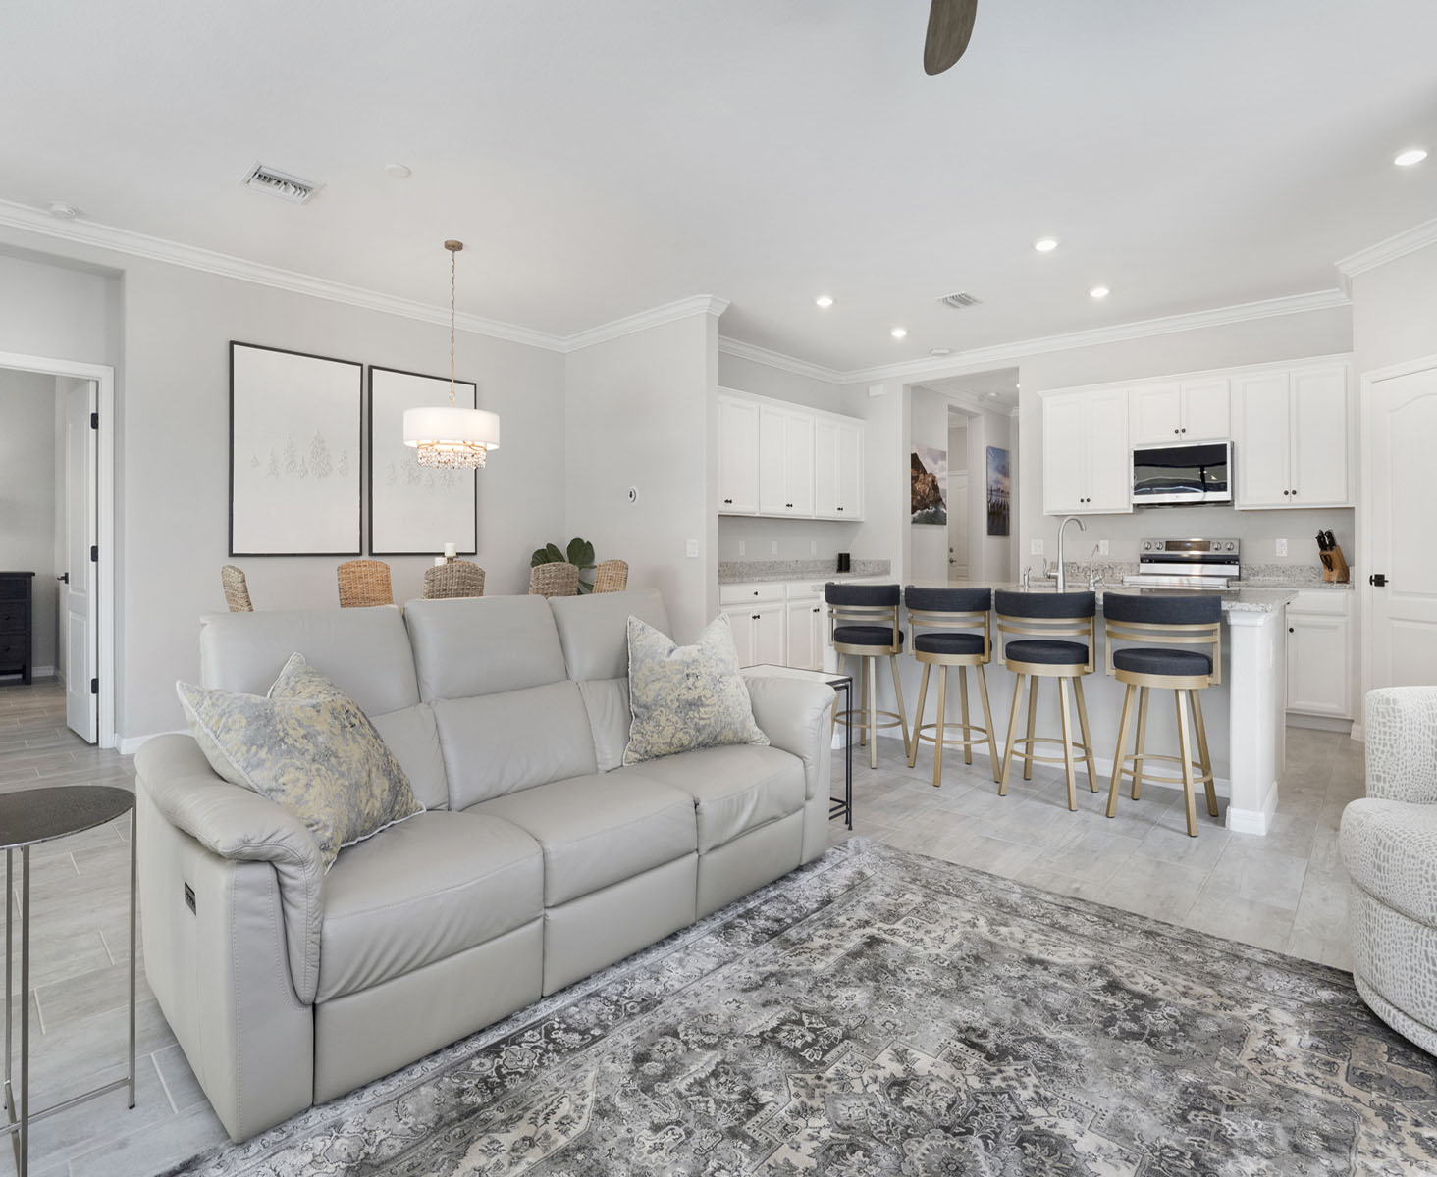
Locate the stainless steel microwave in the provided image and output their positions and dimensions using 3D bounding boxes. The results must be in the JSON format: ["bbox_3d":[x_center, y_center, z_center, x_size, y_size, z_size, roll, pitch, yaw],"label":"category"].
[{"bbox_3d":[3.679,-0.888,5.799,0.385,0.449,0.633,-3,4,-44],"label":"stainless steel microwave"}]

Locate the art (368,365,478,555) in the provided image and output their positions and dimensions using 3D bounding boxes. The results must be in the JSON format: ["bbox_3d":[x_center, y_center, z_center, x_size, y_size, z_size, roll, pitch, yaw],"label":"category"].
[{"bbox_3d":[-2.330,-0.982,5.872,0.039,1.460,0.895,2,3,36],"label":"art"}]

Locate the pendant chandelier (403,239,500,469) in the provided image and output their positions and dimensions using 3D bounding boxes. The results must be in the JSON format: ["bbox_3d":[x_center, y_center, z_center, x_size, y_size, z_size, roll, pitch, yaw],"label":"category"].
[{"bbox_3d":[-1.675,-1.475,4.625,0.577,1.431,0.577,0,3,0],"label":"pendant chandelier"}]

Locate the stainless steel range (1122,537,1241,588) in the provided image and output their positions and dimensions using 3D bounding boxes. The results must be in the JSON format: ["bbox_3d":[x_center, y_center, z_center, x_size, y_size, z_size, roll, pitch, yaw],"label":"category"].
[{"bbox_3d":[3.517,0.285,5.588,0.710,1.200,0.700,2,3,42],"label":"stainless steel range"}]

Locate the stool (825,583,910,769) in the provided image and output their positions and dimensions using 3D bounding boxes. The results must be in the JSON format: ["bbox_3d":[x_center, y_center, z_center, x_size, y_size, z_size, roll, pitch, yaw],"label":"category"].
[{"bbox_3d":[0.896,0.490,4.408,0.459,1.059,0.477,2,3,38],"label":"stool"}]

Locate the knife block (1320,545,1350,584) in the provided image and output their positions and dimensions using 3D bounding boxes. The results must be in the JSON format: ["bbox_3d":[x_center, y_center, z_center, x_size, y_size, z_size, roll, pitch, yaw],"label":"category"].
[{"bbox_3d":[4.373,-0.176,5.212,0.167,0.256,0.104,-1,3,-14],"label":"knife block"}]

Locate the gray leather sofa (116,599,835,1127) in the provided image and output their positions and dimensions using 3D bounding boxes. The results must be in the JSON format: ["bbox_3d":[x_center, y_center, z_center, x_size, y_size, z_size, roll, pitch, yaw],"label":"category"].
[{"bbox_3d":[-0.670,0.586,2.642,1.111,1.059,2.150,2,3,39],"label":"gray leather sofa"}]

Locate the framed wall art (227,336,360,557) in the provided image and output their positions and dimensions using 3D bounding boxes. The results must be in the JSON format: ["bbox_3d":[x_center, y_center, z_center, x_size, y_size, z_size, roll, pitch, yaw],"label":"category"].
[{"bbox_3d":[-2.927,-0.934,5.150,0.040,1.390,0.880,2,3,42],"label":"framed wall art"}]

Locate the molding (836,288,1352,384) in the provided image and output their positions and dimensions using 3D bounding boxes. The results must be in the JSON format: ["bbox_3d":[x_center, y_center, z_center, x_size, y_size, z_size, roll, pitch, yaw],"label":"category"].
[{"bbox_3d":[2.862,-2.184,6.558,4.250,0.120,0.110,2,3,42],"label":"molding"}]

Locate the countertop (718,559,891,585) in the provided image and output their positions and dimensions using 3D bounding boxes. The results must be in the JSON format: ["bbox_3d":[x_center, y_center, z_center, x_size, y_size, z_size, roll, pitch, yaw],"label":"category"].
[{"bbox_3d":[0.793,-0.201,6.800,0.650,0.140,2.500,2,3,42],"label":"countertop"}]

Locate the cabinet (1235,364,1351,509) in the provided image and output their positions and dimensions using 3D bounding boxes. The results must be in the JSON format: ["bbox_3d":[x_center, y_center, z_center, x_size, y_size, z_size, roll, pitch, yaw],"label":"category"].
[{"bbox_3d":[4.236,-1.075,5.418,0.332,1.004,0.670,-3,4,-44],"label":"cabinet"}]

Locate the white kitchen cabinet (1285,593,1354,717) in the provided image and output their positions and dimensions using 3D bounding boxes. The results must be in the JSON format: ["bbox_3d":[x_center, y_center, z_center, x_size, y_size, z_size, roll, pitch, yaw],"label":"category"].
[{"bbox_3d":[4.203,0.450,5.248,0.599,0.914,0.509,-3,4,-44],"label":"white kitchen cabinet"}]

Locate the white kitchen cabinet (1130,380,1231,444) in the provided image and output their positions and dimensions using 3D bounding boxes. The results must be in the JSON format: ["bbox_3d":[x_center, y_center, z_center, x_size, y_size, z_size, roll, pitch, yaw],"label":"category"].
[{"bbox_3d":[3.701,-1.370,5.842,0.332,0.447,0.672,-3,4,-44],"label":"white kitchen cabinet"}]

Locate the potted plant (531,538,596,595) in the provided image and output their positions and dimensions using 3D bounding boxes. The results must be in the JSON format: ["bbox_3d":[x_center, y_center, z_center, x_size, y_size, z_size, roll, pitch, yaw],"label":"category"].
[{"bbox_3d":[-1.130,0.216,5.400,0.500,1.170,0.500,1,2,44],"label":"potted plant"}]

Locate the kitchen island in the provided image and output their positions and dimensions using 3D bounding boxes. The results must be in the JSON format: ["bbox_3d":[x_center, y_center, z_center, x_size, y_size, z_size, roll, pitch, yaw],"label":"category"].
[{"bbox_3d":[1.844,0.484,4.327,2.350,0.970,1.160,2,3,42],"label":"kitchen island"}]

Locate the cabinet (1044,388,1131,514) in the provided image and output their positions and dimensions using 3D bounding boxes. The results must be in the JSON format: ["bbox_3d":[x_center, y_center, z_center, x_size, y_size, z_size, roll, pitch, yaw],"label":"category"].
[{"bbox_3d":[3.123,-1.138,6.179,0.690,1.020,0.340,2,3,42],"label":"cabinet"}]

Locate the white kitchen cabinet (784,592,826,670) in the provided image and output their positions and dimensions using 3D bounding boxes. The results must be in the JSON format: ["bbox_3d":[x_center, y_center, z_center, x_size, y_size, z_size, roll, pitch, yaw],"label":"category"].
[{"bbox_3d":[0.614,0.392,6.613,0.607,0.948,0.845,2,3,36],"label":"white kitchen cabinet"}]

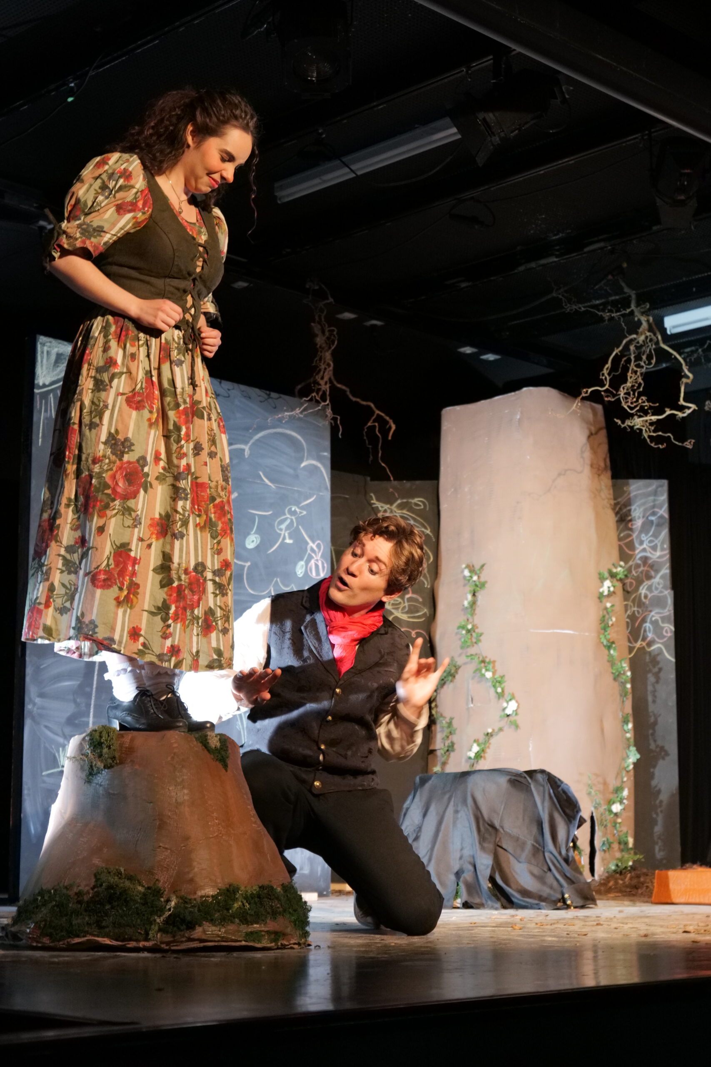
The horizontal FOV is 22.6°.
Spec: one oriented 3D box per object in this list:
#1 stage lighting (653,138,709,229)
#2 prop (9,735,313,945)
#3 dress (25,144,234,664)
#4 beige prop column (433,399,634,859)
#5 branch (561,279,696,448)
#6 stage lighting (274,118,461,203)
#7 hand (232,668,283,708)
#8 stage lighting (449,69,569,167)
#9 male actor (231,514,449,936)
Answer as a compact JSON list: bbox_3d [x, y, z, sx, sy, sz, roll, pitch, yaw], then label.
[{"bbox_3d":[1.313,-1.419,7.199,0.250,0.300,0.340,-5,23,25],"label":"stage lighting"},{"bbox_3d":[-0.478,0.747,4.387,0.730,0.510,0.690,0,-10,0],"label":"prop"},{"bbox_3d":[-0.577,-0.321,4.552,0.500,1.370,0.540,-9,-14,43],"label":"dress"},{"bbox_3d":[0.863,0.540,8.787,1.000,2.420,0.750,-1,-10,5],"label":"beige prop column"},{"bbox_3d":[1.299,-0.823,8.466,0.650,0.860,0.460,0,-10,0],"label":"branch"},{"bbox_3d":[0.057,-1.765,8.396,1.220,0.080,0.080,-10,-14,44],"label":"stage lighting"},{"bbox_3d":[-0.260,0.407,4.679,0.125,0.100,0.140,4,-11,-20],"label":"hand"},{"bbox_3d":[0.568,-1.521,6.537,0.400,0.250,0.290,-39,-8,-6],"label":"stage lighting"},{"bbox_3d":[-0.072,0.510,4.864,0.700,1.150,0.640,-2,-10,10],"label":"male actor"}]

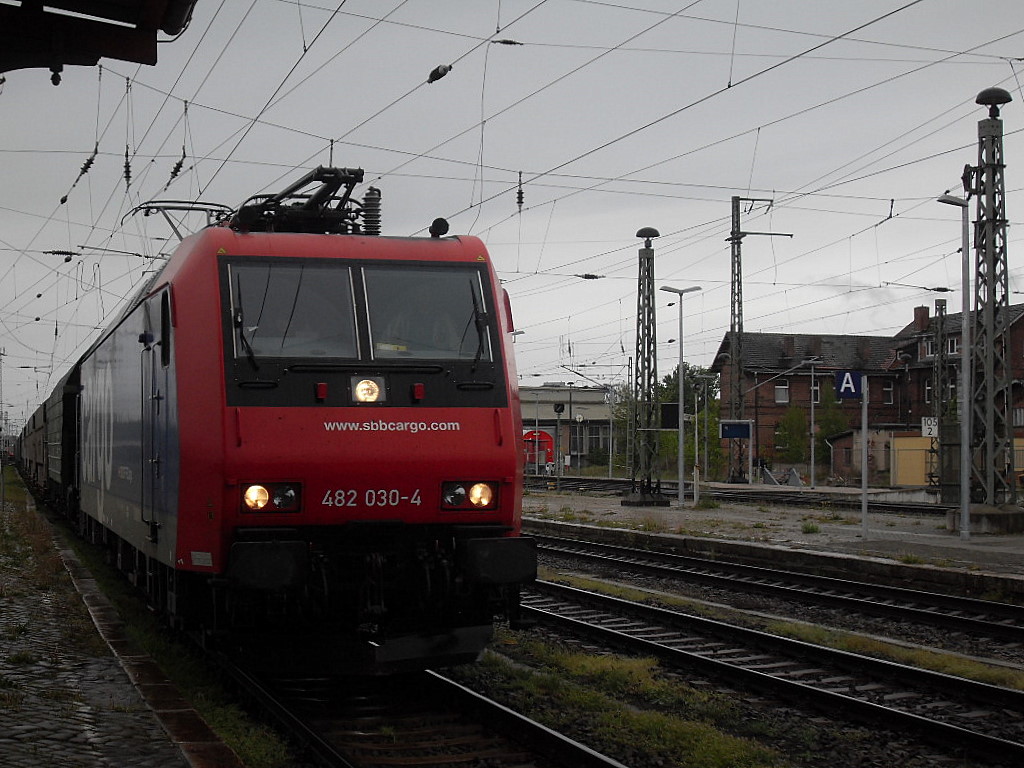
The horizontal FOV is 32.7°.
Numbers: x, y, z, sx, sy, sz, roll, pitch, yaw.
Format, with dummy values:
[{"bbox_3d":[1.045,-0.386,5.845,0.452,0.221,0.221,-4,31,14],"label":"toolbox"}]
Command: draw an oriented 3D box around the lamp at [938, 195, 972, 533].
[{"bbox_3d":[8.254,-0.330,32.664,0.680,6.476,0.260,1,-3,-17],"label":"lamp"}]

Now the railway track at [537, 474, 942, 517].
[{"bbox_3d":[8.843,5.860,92.910,2.600,0.250,54.846,1,-3,-17],"label":"railway track"}]

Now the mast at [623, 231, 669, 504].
[{"bbox_3d":[4.235,-0.556,54.784,1.200,8.722,1.200,1,-3,-17],"label":"mast"}]

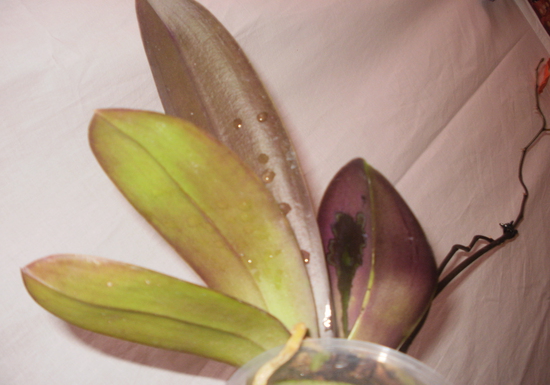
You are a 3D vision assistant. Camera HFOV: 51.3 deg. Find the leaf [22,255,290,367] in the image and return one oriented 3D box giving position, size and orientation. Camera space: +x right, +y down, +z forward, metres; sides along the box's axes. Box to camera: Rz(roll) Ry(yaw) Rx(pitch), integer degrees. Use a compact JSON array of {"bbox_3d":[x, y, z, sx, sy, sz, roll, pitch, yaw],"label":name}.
[{"bbox_3d":[-0.073,0.076,0.365,0.181,0.030,0.046,17,70,0],"label":"leaf"}]

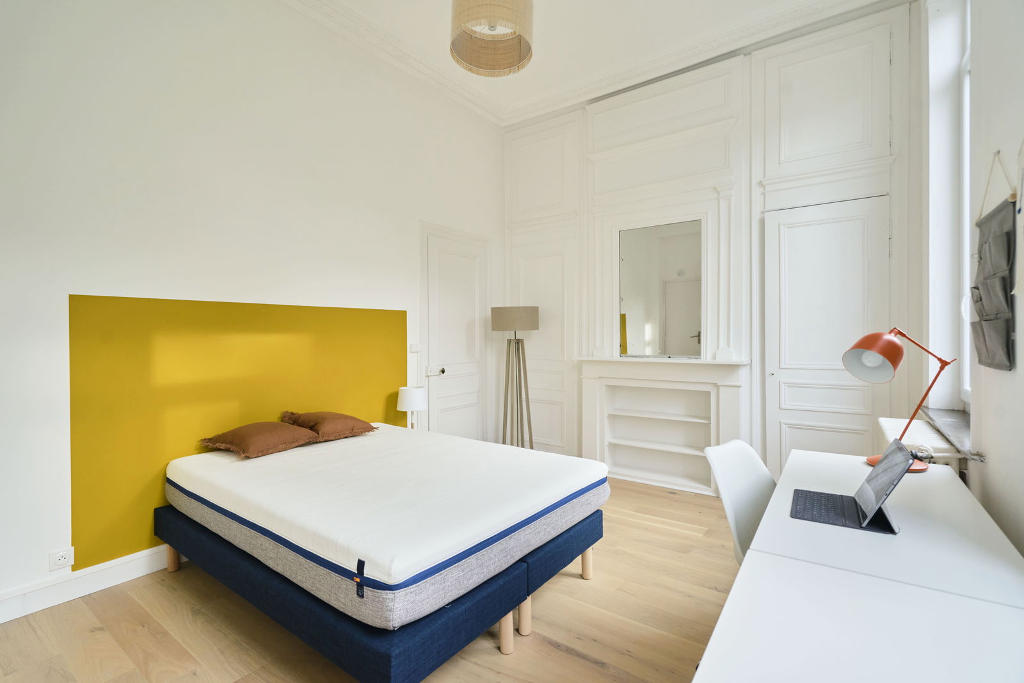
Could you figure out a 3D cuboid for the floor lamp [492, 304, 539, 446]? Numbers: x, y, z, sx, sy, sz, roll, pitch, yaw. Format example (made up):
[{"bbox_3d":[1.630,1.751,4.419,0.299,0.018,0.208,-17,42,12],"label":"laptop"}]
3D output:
[{"bbox_3d":[0.033,0.452,4.280,0.440,1.557,0.440,-1,0,0],"label":"floor lamp"}]

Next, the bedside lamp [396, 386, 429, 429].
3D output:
[{"bbox_3d":[-0.794,0.583,3.660,0.245,0.420,0.245,-1,0,0],"label":"bedside lamp"}]

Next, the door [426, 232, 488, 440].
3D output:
[{"bbox_3d":[-0.498,0.151,4.286,0.060,2.168,0.759,-1,0,38],"label":"door"}]

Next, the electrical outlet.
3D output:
[{"bbox_3d":[-2.149,1.042,2.175,0.014,0.085,0.084,-1,0,38],"label":"electrical outlet"}]

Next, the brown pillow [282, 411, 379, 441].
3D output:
[{"bbox_3d":[-1.246,0.546,3.177,0.340,0.120,0.470,18,8,27],"label":"brown pillow"}]

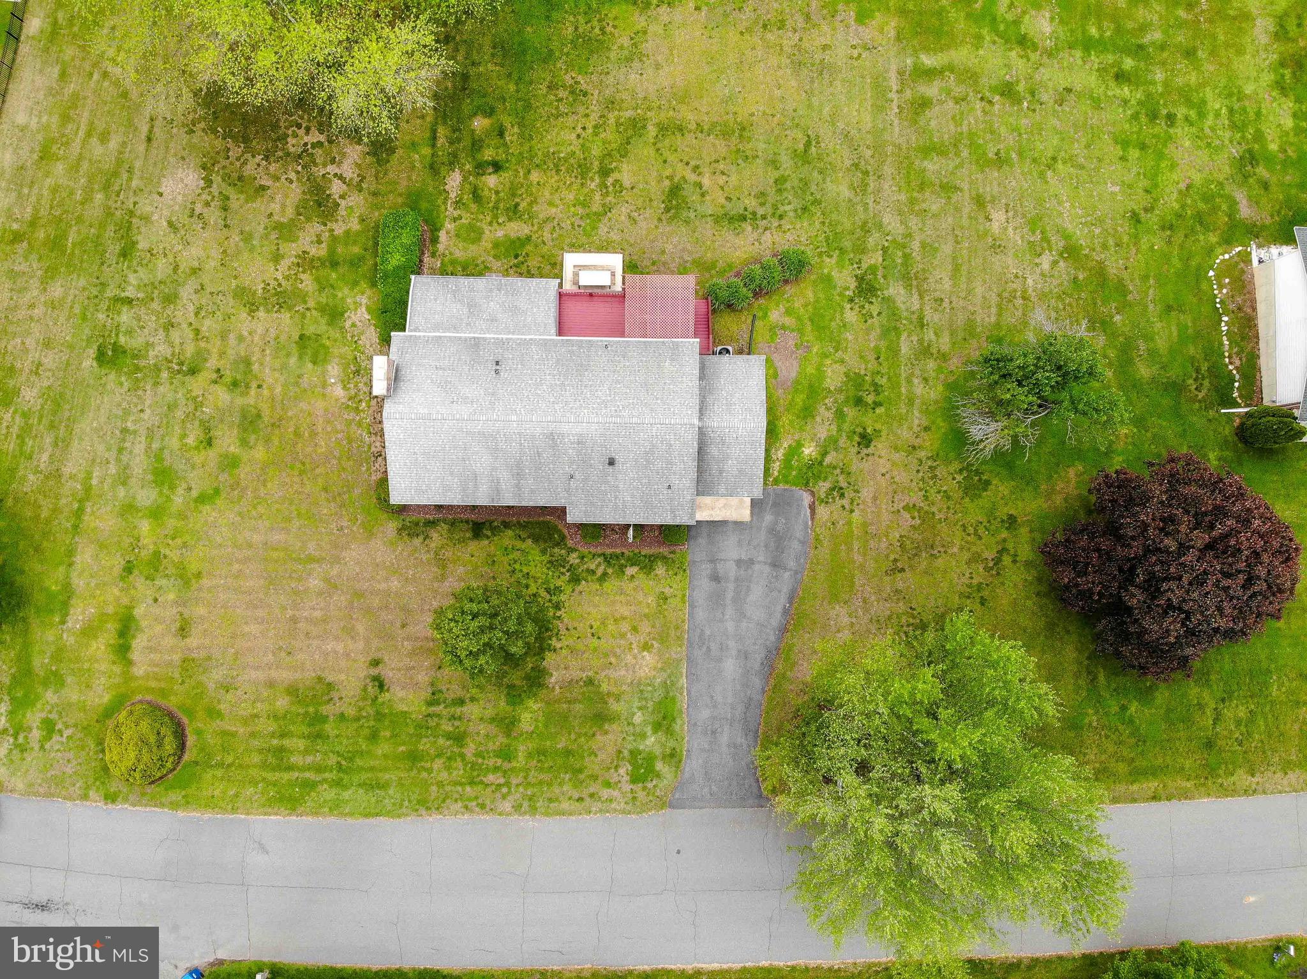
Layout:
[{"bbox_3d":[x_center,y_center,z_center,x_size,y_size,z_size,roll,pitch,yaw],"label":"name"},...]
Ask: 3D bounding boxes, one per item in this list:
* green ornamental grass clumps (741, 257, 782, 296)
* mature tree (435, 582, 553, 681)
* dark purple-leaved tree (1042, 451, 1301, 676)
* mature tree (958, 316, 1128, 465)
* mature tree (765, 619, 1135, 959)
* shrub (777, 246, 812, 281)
[{"bbox_3d":[6.008,-11.783,50.035,2.150,0.850,1.900,-21,88,1],"label":"green ornamental grass clumps"},{"bbox_3d":[-8.384,7.400,47.851,6.400,5.000,5.000,0,89,1],"label":"mature tree"},{"bbox_3d":[25.600,3.650,45.700,11.900,9.500,11.200,0,90,0],"label":"dark purple-leaved tree"},{"bbox_3d":[20.056,-5.187,47.288,8.510,5.500,7.410,0,89,1],"label":"mature tree"},{"bbox_3d":[13.361,13.736,43.627,16.780,12.500,15.620,0,89,1],"label":"mature tree"},{"bbox_3d":[7.650,-12.250,49.350,1.800,1.000,1.850,0,90,0],"label":"shrub"}]

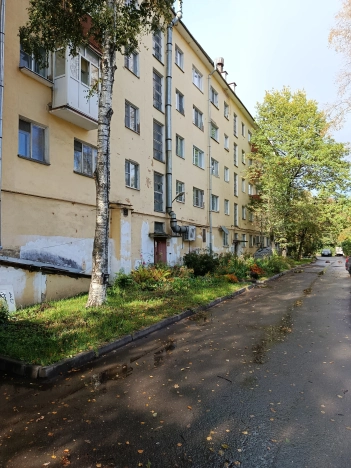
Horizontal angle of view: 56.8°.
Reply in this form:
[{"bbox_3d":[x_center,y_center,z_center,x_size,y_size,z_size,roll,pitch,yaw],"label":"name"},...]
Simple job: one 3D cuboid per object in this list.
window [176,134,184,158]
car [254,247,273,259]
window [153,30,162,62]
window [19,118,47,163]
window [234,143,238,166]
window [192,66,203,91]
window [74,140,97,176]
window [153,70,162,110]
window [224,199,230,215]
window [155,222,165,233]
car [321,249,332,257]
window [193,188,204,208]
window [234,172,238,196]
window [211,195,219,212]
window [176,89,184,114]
[{"bbox_3d":[0.283,-5.627,21.146,0.150,1.362,1.207,-1,-3,28],"label":"window"},{"bbox_3d":[9.717,2.231,34.911,1.750,1.500,4.200,-1,-3,28],"label":"car"},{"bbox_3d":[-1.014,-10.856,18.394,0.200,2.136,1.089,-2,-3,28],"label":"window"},{"bbox_3d":[-4.716,-3.050,10.677,0.150,1.276,1.124,-2,-3,28],"label":"window"},{"bbox_3d":[5.947,-7.742,32.080,0.150,2.225,1.101,-1,-3,28],"label":"window"},{"bbox_3d":[1.531,-10.950,22.999,0.150,1.308,1.801,-2,-3,28],"label":"window"},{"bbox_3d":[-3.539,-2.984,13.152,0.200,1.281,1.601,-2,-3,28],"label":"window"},{"bbox_3d":[-0.998,-8.242,18.822,0.150,2.225,1.196,-1,-3,28],"label":"window"},{"bbox_3d":[4.652,-2.366,29.346,0.150,1.362,1.215,-1,-3,28],"label":"window"},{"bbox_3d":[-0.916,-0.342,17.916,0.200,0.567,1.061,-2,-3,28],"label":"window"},{"bbox_3d":[28.206,3.495,60.534,1.780,1.470,4.300,-2,-3,28],"label":"car"},{"bbox_3d":[1.564,-2.526,22.612,0.150,1.276,1.801,-2,-3,28],"label":"window"},{"bbox_3d":[5.960,-4.795,31.963,0.150,2.225,1.101,-1,-3,28],"label":"window"},{"bbox_3d":[3.261,-2.466,26.691,0.150,1.362,1.789,-1,-3,28],"label":"window"},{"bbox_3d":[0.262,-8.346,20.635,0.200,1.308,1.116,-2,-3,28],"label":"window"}]

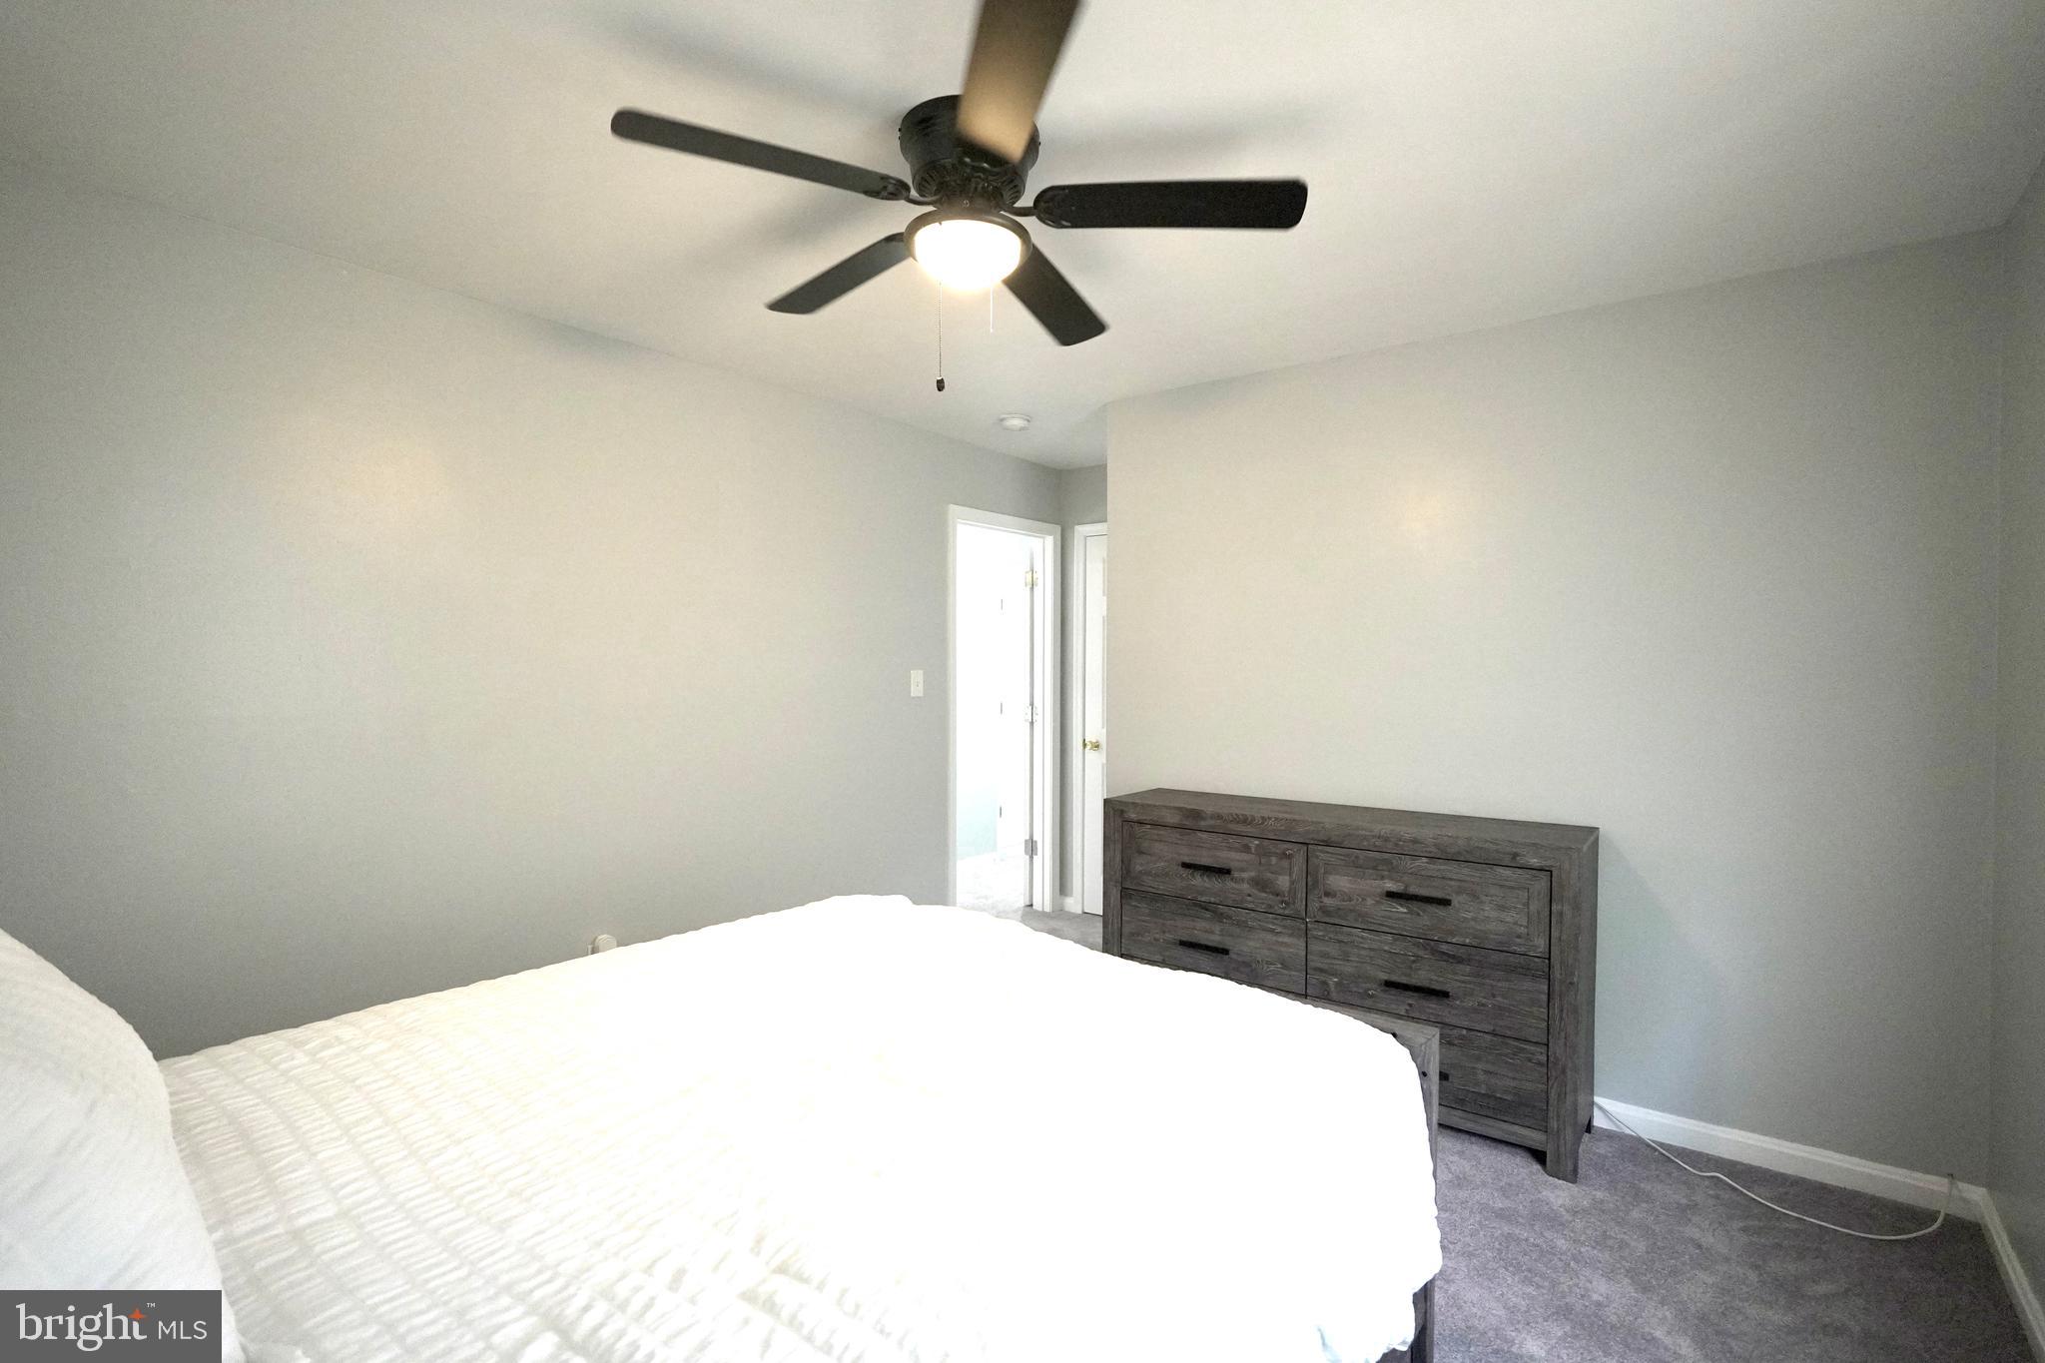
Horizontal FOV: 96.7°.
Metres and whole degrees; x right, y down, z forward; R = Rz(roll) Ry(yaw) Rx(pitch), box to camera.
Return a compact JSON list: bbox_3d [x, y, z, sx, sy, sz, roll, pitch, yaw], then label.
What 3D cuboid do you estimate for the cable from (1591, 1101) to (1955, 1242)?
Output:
[{"bbox_3d":[1.934,1.272,2.388,0.770,0.100,0.250,1,1,38],"label":"cable"}]

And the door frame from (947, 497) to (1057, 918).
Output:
[{"bbox_3d":[-0.107,0.226,4.633,0.130,2.107,0.902,1,1,38],"label":"door frame"}]

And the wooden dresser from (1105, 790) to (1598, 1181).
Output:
[{"bbox_3d":[1.007,0.873,3.005,1.478,0.875,0.413,1,1,38],"label":"wooden dresser"}]

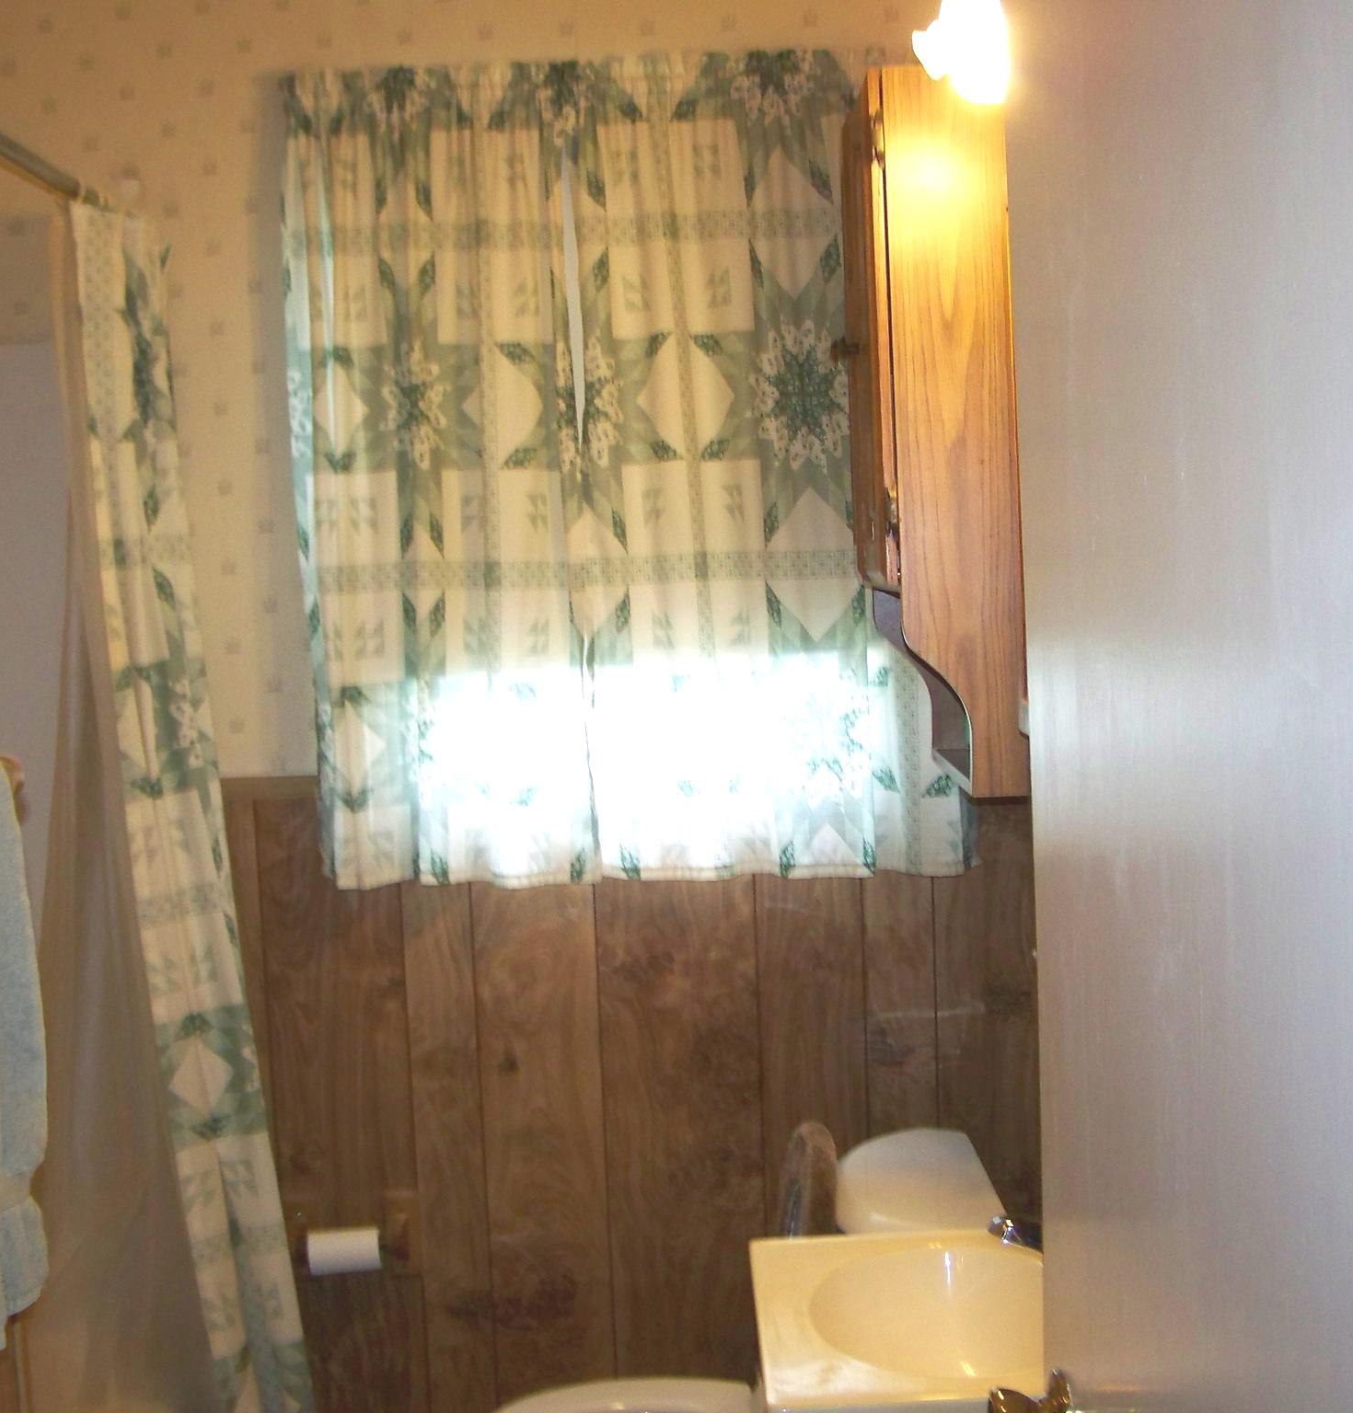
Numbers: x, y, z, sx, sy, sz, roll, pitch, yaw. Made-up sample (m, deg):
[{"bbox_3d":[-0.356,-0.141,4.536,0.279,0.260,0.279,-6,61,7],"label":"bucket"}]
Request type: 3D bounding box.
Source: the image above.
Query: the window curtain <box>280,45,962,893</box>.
[{"bbox_3d":[-0.059,-0.310,2.838,0.910,1.124,0.082,-2,7,3],"label":"window curtain"}]

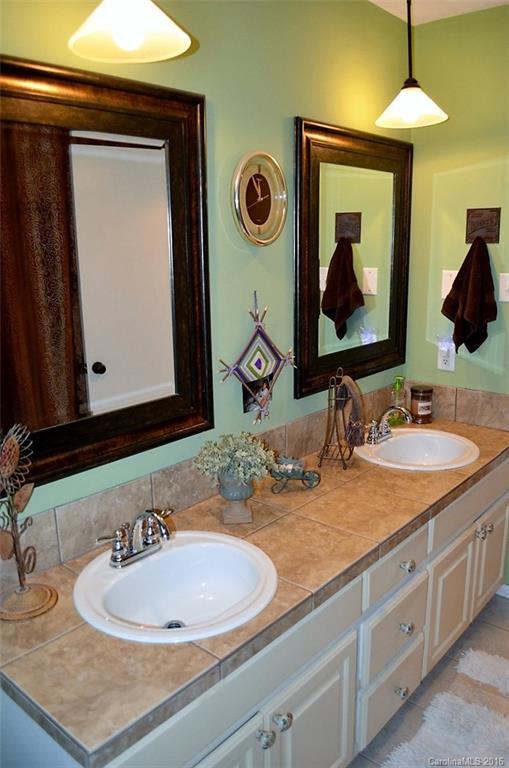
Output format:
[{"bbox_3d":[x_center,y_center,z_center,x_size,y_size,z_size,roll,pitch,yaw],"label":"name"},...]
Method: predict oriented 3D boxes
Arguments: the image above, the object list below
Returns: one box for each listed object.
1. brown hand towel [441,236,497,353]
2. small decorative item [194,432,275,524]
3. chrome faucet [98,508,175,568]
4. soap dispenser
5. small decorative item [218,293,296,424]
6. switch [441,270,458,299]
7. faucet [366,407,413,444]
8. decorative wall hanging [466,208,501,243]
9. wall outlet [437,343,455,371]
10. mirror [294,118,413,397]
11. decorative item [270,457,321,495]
[{"bbox_3d":[0.887,-0.373,2.406,0.220,0.473,0.070,10,16,40],"label":"brown hand towel"},{"bbox_3d":[-0.056,0.260,1.639,0.213,0.253,0.210,-2,12,-5],"label":"small decorative item"},{"bbox_3d":[-0.253,0.365,1.388,0.140,0.140,0.230,10,16,40],"label":"chrome faucet"},{"bbox_3d":[0.626,0.078,2.538,0.073,0.205,0.062,-3,13,-12],"label":"soap dispenser"},{"bbox_3d":[0.017,-0.085,1.864,0.043,0.425,0.365,10,16,40],"label":"small decorative item"},{"bbox_3d":[0.840,-0.427,2.480,0.080,0.123,0.013,10,16,40],"label":"switch"},{"bbox_3d":[0.532,0.163,2.261,0.140,0.140,0.230,10,16,40],"label":"faucet"},{"bbox_3d":[0.931,-0.643,2.344,0.143,0.141,0.018,10,16,40],"label":"decorative wall hanging"},{"bbox_3d":[0.846,-0.117,2.549,0.080,0.121,0.015,10,16,40],"label":"wall outlet"},{"bbox_3d":[0.414,-0.474,2.257,0.040,0.946,0.801,10,16,40],"label":"mirror"},{"bbox_3d":[0.127,0.300,1.838,0.163,0.085,0.083,-3,13,-8],"label":"decorative item"}]

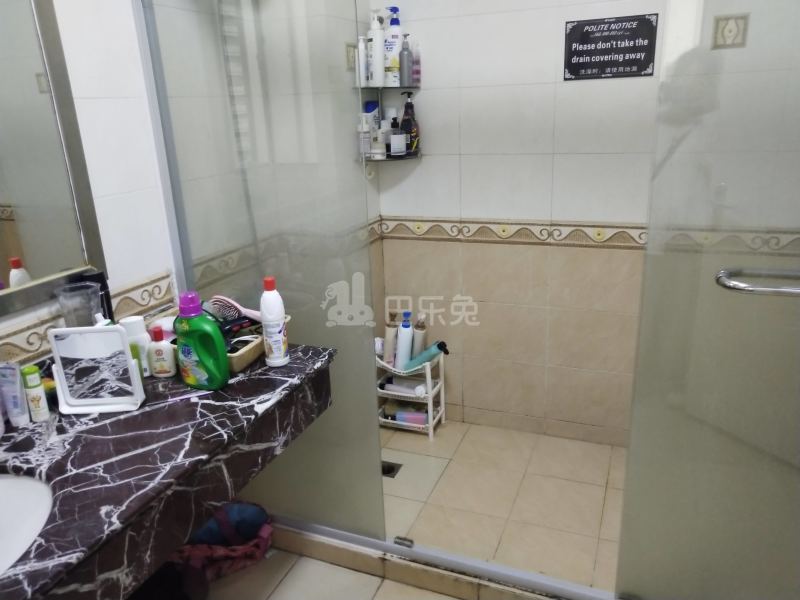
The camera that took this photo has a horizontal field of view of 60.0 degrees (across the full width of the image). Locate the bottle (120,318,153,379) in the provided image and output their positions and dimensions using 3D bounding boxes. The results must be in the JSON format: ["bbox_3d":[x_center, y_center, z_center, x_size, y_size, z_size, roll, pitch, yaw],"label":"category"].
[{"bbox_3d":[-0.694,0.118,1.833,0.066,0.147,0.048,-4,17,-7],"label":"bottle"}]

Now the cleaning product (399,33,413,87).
[{"bbox_3d":[0.020,-0.903,2.610,0.053,0.184,0.053,-2,17,1],"label":"cleaning product"}]

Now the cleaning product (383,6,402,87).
[{"bbox_3d":[-0.026,-0.957,2.628,0.078,0.280,0.055,2,17,12],"label":"cleaning product"}]

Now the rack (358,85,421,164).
[{"bbox_3d":[-0.038,-0.679,2.687,0.205,0.285,0.215,4,18,21],"label":"rack"}]

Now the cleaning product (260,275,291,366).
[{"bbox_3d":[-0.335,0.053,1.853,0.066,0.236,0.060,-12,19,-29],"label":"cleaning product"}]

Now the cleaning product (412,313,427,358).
[{"bbox_3d":[0.082,0.161,2.893,0.053,0.229,0.053,5,20,2],"label":"cleaning product"}]

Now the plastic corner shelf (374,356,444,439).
[{"bbox_3d":[0.042,0.394,2.986,0.255,0.343,0.178,4,18,21],"label":"plastic corner shelf"}]

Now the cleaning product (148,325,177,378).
[{"bbox_3d":[-0.627,0.132,1.814,0.062,0.128,0.042,-4,17,-8],"label":"cleaning product"}]

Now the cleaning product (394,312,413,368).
[{"bbox_3d":[0.016,0.167,2.849,0.058,0.261,0.060,7,21,1],"label":"cleaning product"}]

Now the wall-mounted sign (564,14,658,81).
[{"bbox_3d":[0.732,-0.881,2.428,0.305,0.200,0.010,4,18,21],"label":"wall-mounted sign"}]

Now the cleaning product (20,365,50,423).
[{"bbox_3d":[-0.829,0.213,1.575,0.046,0.123,0.040,-11,19,-28],"label":"cleaning product"}]

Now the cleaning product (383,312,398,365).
[{"bbox_3d":[-0.038,0.165,2.892,0.054,0.243,0.054,6,20,2],"label":"cleaning product"}]

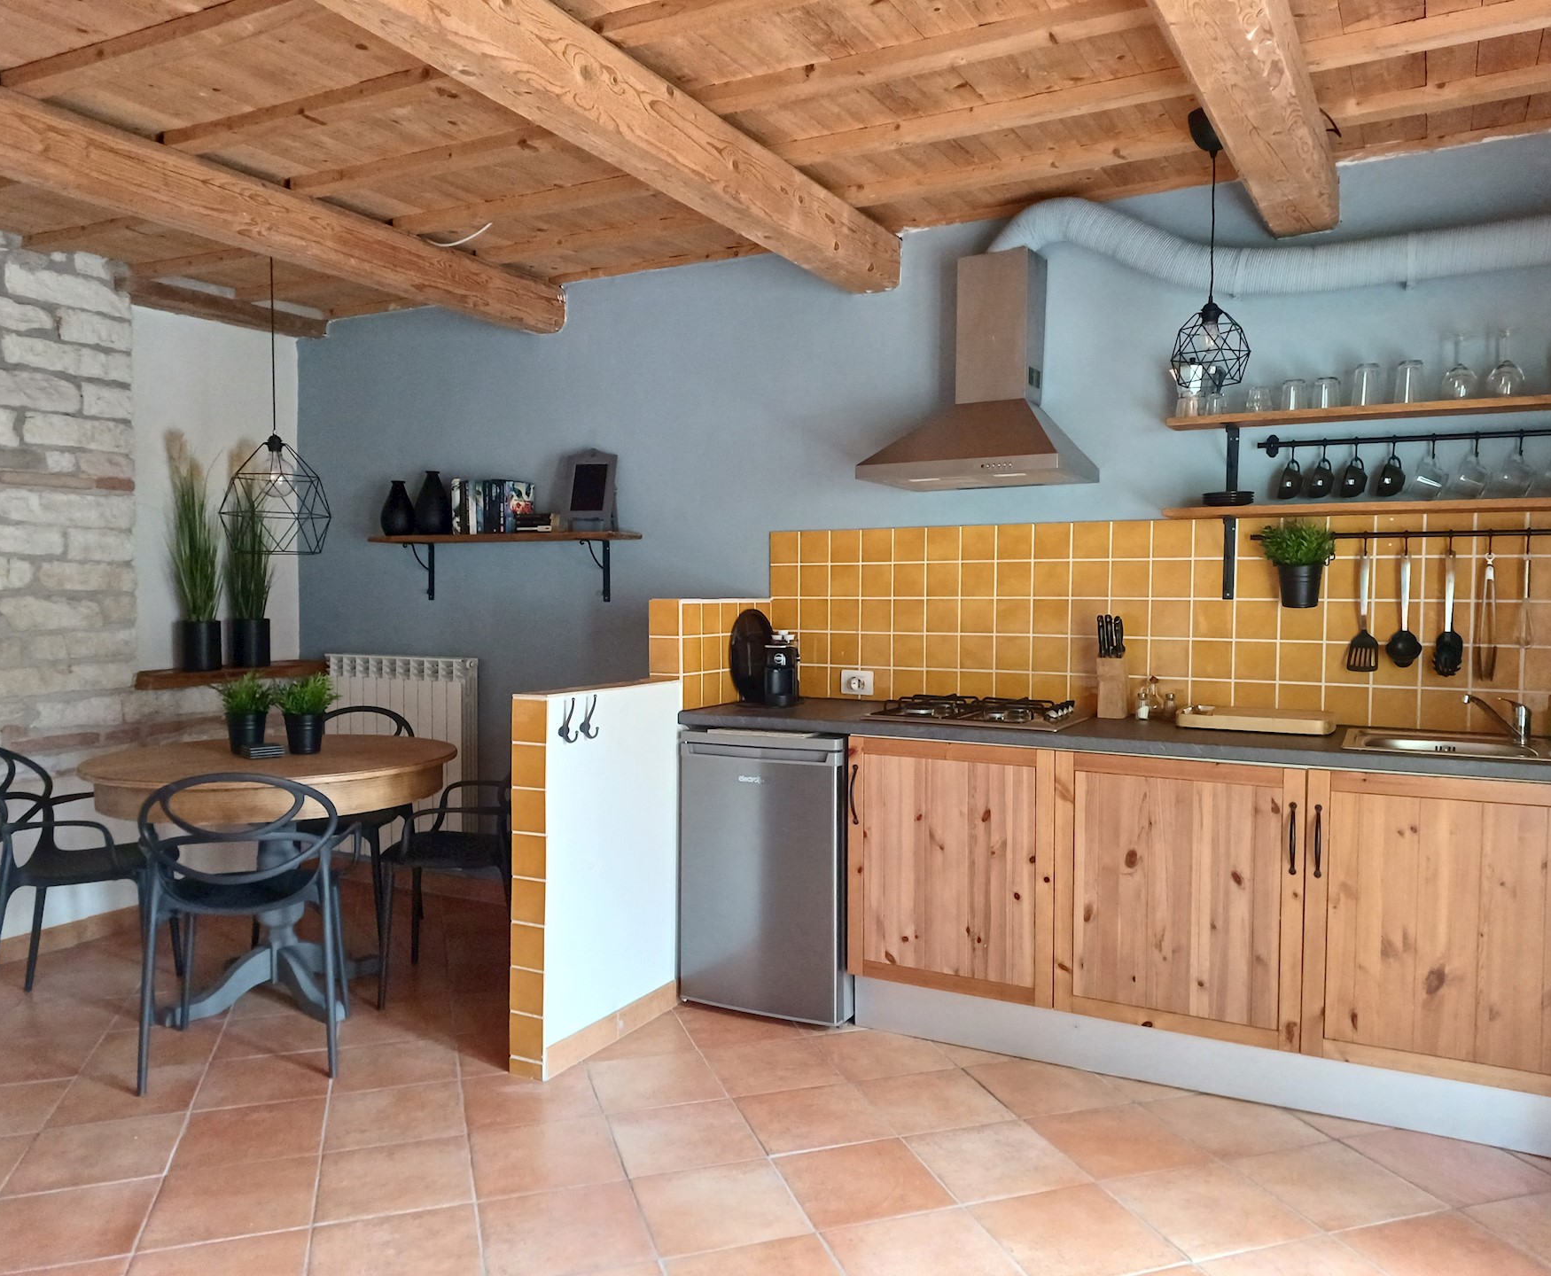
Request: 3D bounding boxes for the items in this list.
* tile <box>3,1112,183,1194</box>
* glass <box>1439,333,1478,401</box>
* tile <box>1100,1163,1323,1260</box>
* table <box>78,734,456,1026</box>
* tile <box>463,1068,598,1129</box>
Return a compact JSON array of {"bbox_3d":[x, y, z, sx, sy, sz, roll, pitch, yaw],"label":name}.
[{"bbox_3d":[-1.536,1.175,2.570,0.316,0.010,0.316,0,2,-18],"label":"tile"},{"bbox_3d":[1.816,-0.714,3.009,0.090,0.187,0.090,1,2,27],"label":"glass"},{"bbox_3d":[0.910,1.206,2.386,0.320,0.010,0.320,0,2,-18],"label":"tile"},{"bbox_3d":[-1.589,0.753,3.601,1.095,0.763,1.095,0,2,0],"label":"table"},{"bbox_3d":[-0.626,1.173,2.884,0.317,0.010,0.317,0,2,-18],"label":"tile"}]

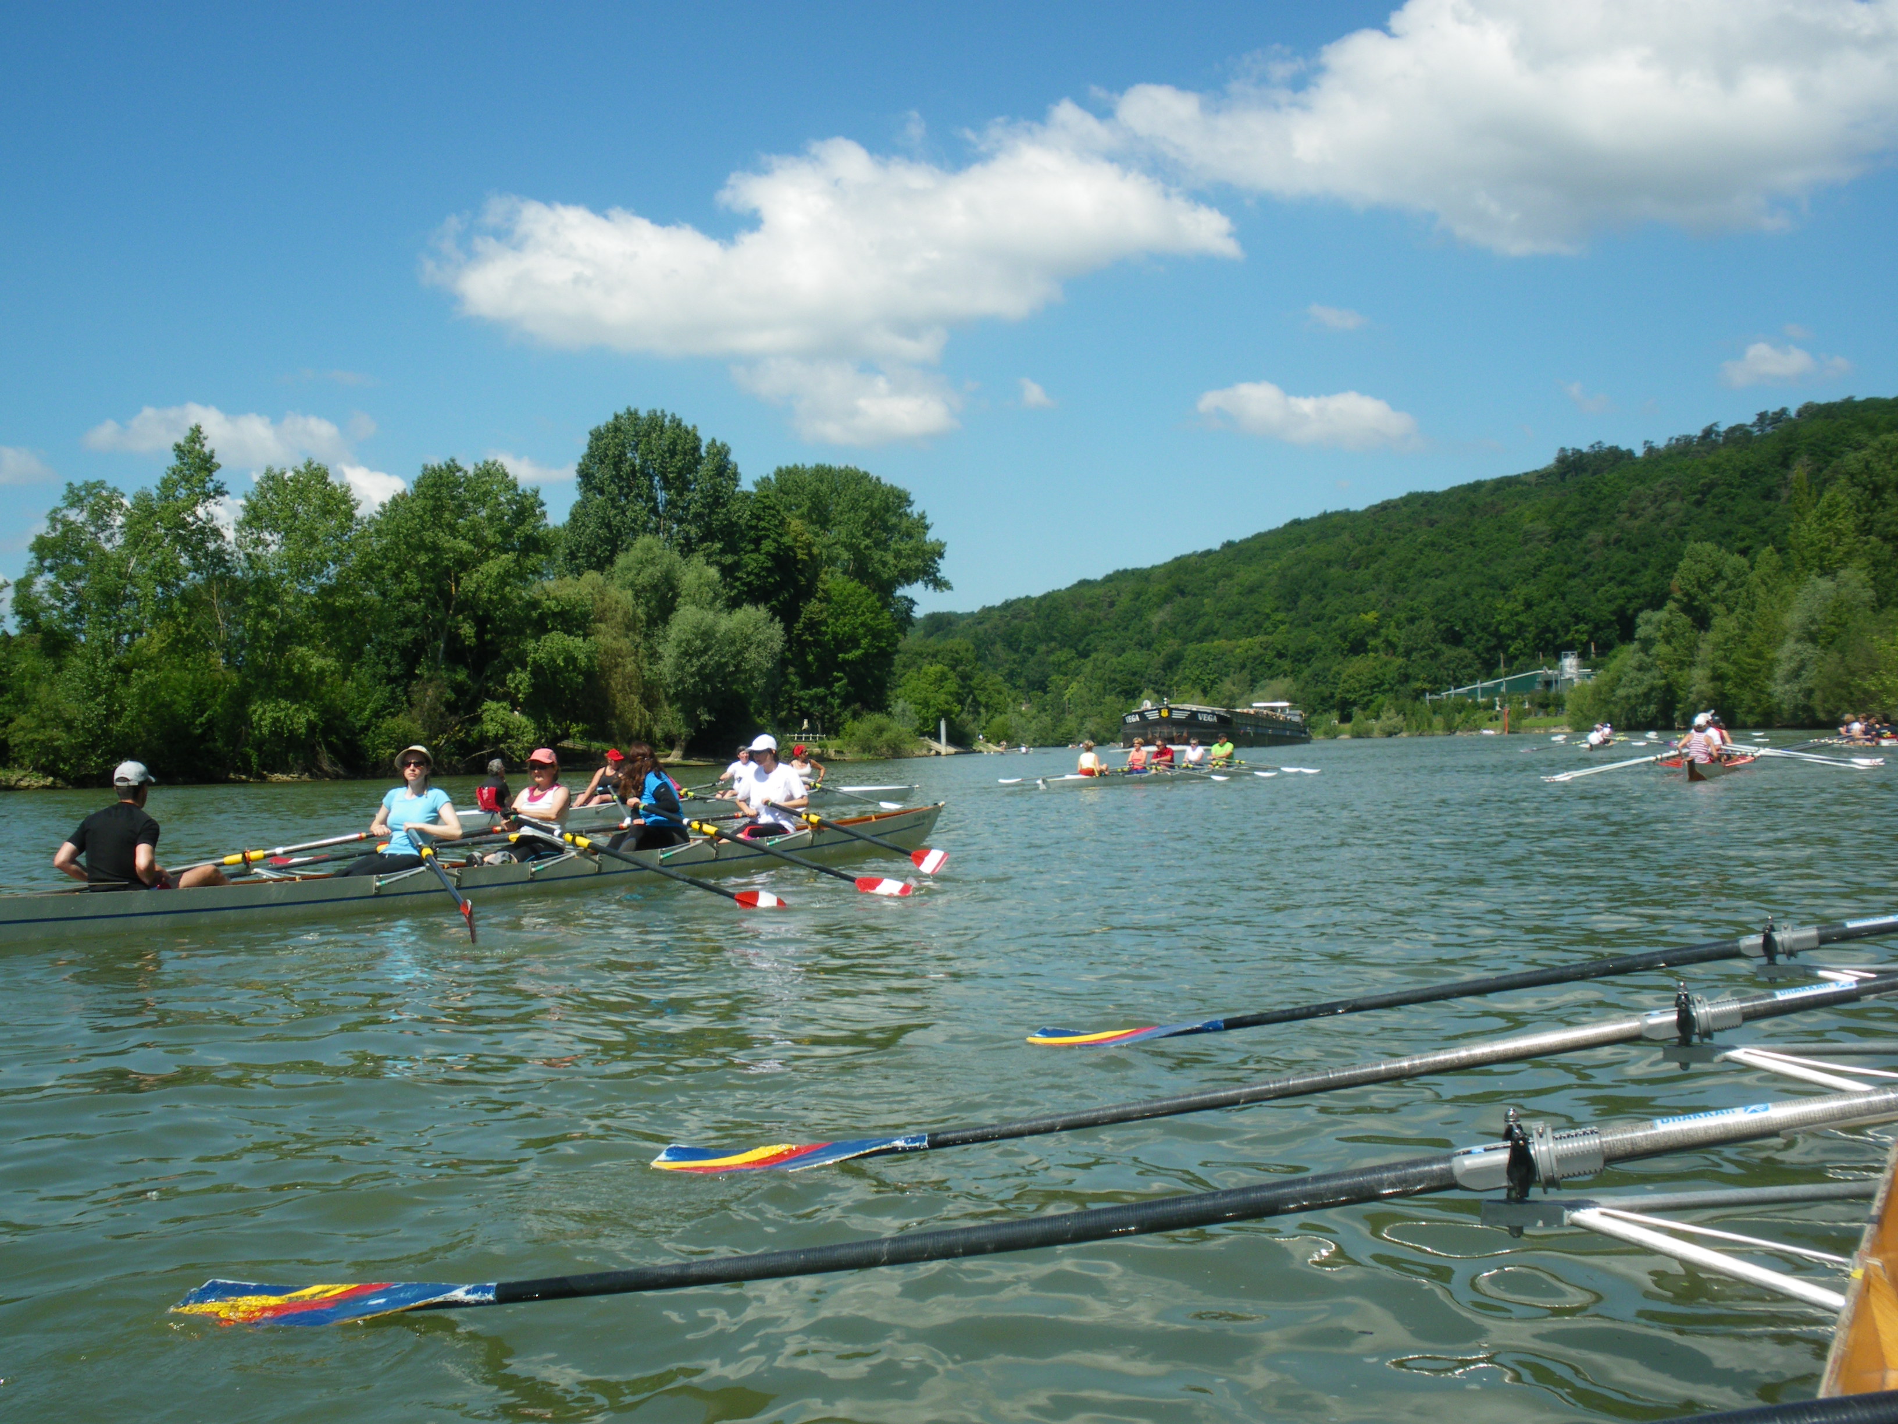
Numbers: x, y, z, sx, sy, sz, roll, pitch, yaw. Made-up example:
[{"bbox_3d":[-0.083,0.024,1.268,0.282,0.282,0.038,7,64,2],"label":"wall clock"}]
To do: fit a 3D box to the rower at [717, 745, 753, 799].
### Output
[{"bbox_3d":[-3.434,0.984,31.200,0.600,0.900,1.000,-3,-1,40],"label":"rower"}]

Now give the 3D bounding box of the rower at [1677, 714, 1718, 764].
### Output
[{"bbox_3d":[12.364,0.462,32.400,0.600,0.900,1.000,-2,-1,27],"label":"rower"}]

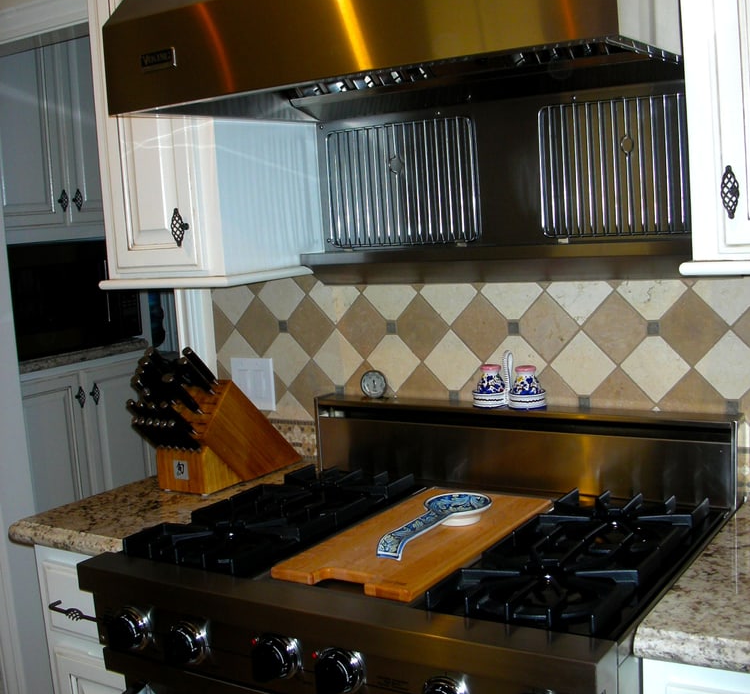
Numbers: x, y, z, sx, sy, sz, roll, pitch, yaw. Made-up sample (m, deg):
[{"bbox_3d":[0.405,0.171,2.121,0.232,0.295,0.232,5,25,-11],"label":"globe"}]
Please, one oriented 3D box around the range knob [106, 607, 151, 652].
[{"bbox_3d":[-0.397,0.457,1.637,0.060,0.060,0.046,1,8,33],"label":"range knob"}]

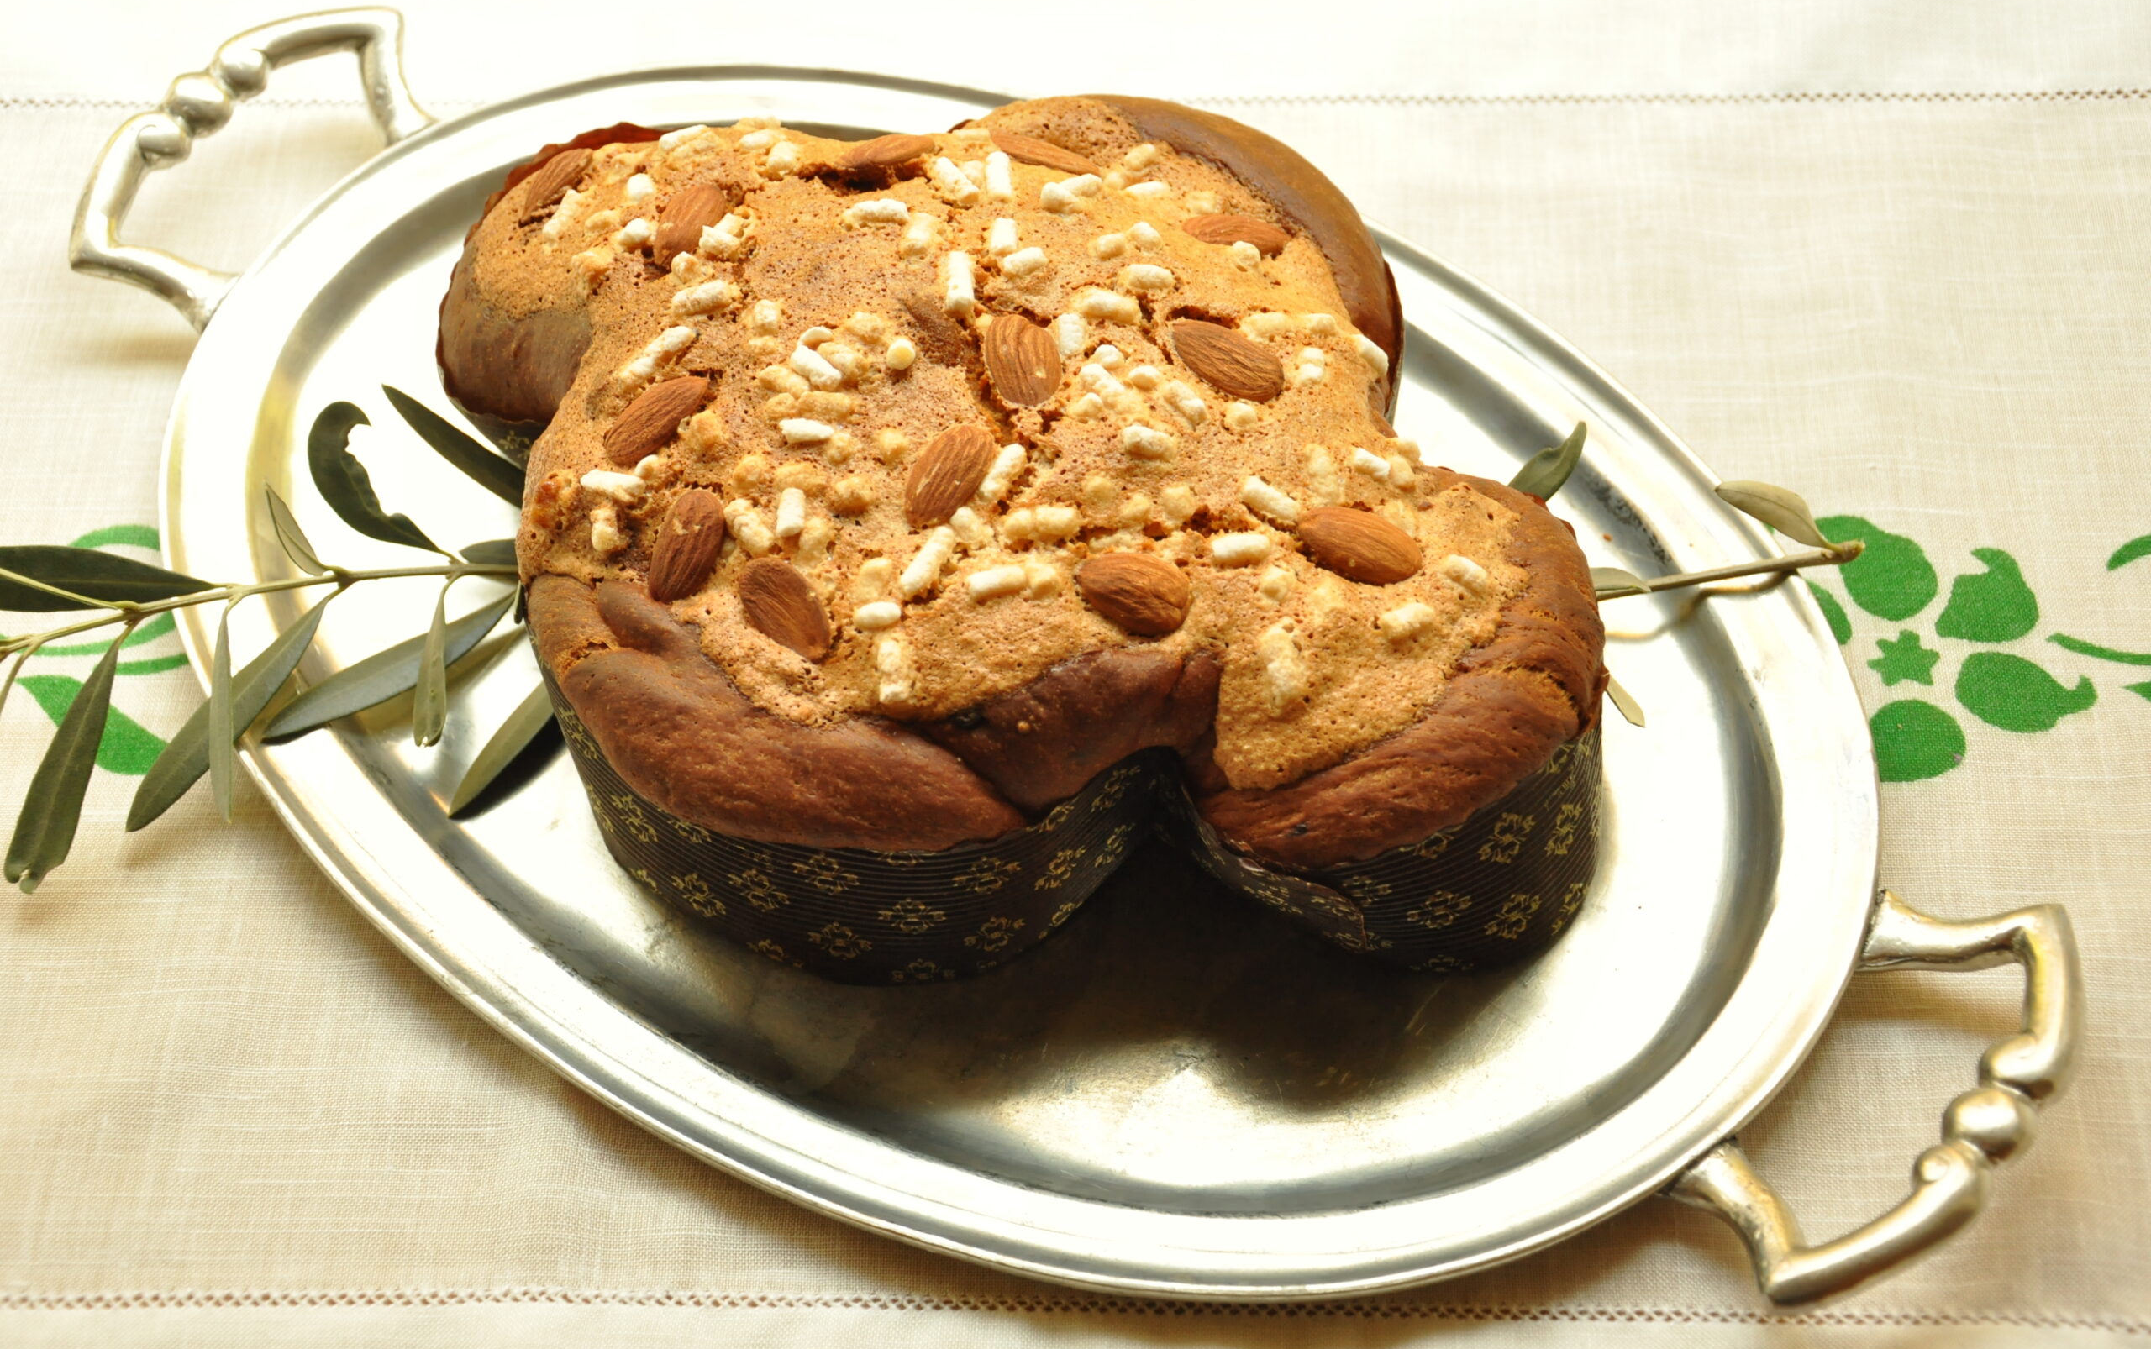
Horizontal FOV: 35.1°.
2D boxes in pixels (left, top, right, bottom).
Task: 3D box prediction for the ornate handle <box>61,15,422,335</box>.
[{"bbox_3d":[-0.192,-0.121,0.792,0.052,0.022,0.106,30,60,23],"label":"ornate handle"}]

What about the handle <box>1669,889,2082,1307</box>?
[{"bbox_3d":[0.141,0.073,0.591,0.050,0.021,0.097,30,59,22],"label":"handle"}]

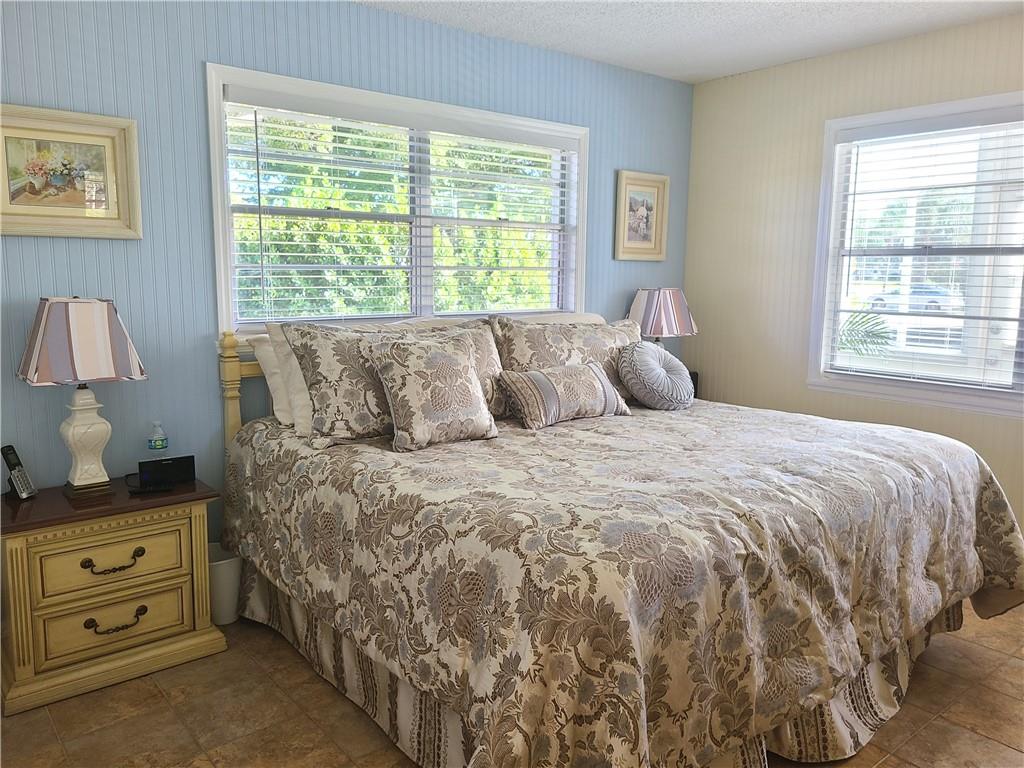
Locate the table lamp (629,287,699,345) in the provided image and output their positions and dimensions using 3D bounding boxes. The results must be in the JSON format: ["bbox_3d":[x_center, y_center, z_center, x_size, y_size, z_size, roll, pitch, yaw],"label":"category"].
[{"bbox_3d":[0.847,-0.219,4.444,0.335,0.669,0.310,-6,11,-39],"label":"table lamp"}]

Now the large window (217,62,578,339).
[{"bbox_3d":[-0.388,-0.762,3.583,1.985,1.049,0.100,-6,11,-39],"label":"large window"}]

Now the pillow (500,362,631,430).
[{"bbox_3d":[0.236,0.032,3.210,0.530,0.300,0.150,-6,-34,-39],"label":"pillow"}]

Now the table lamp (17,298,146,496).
[{"bbox_3d":[-1.452,0.041,2.612,0.335,0.669,0.310,-6,11,-39],"label":"table lamp"}]

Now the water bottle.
[{"bbox_3d":[-1.312,0.242,2.849,0.066,0.205,0.066,-6,11,-39],"label":"water bottle"}]

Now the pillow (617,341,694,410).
[{"bbox_3d":[0.634,-0.035,3.369,0.360,0.360,0.110,-8,-32,-46],"label":"pillow"}]

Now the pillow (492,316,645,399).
[{"bbox_3d":[0.339,-0.099,3.593,0.940,0.480,0.200,-6,-18,-39],"label":"pillow"}]

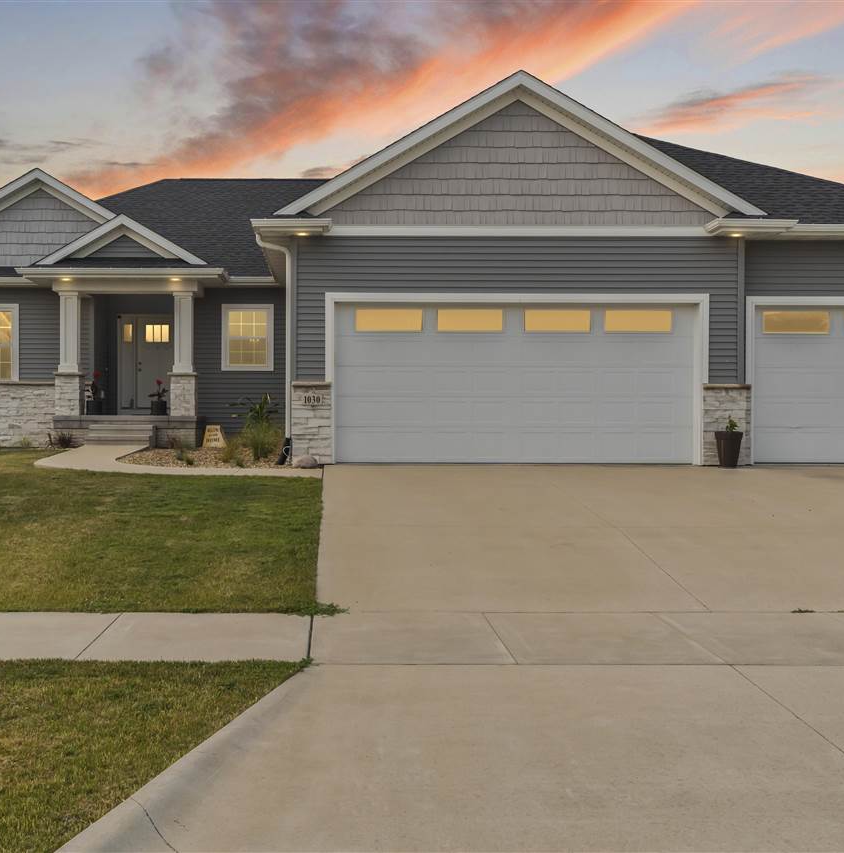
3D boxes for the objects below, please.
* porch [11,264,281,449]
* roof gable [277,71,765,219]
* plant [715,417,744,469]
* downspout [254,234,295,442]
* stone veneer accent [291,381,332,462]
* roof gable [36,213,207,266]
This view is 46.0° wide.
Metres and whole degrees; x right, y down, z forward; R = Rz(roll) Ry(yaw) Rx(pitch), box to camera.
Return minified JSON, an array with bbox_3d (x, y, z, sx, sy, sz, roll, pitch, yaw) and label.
[{"bbox_3d":[-5.250,-1.320,19.950,4.950,3.450,2.800,0,0,0],"label":"porch"},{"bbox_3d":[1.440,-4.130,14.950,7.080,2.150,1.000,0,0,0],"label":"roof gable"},{"bbox_3d":[4.470,0.235,14.500,0.410,0.750,0.410,0,0,0],"label":"plant"},{"bbox_3d":[-2.220,-1.320,14.900,0.540,3.100,0.220,0,0,0],"label":"downspout"},{"bbox_3d":[-1.640,-0.050,14.930,0.600,1.240,0.360,0,0,0],"label":"stone veneer accent"},{"bbox_3d":[-5.780,-3.620,19.400,3.250,1.030,1.000,0,0,0],"label":"roof gable"}]

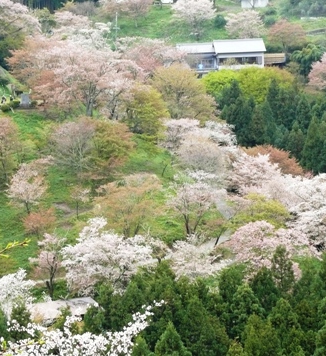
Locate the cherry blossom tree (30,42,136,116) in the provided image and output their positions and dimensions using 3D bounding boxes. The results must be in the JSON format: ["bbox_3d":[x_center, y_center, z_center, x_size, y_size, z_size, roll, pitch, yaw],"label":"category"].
[{"bbox_3d":[-11.760,-14.570,227.000,15.370,10.620,14.140,0,6,0],"label":"cherry blossom tree"}]

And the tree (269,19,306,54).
[{"bbox_3d":[21.583,-24.530,266.000,6.500,6.100,6.300,0,11,0],"label":"tree"}]

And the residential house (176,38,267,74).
[{"bbox_3d":[9.836,-20.429,258.000,14.300,6.000,7.000,-3,11,-14],"label":"residential house"}]

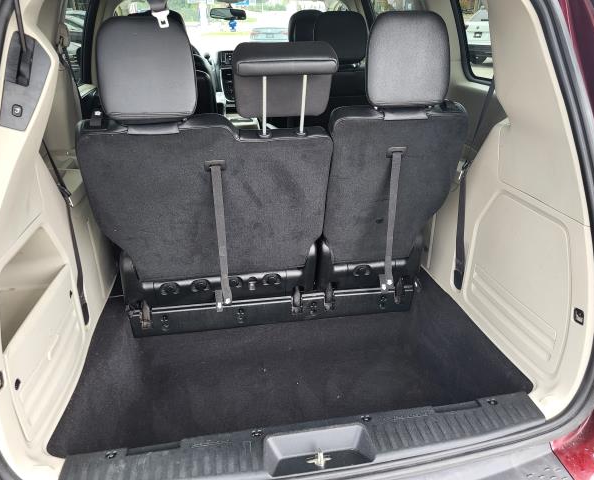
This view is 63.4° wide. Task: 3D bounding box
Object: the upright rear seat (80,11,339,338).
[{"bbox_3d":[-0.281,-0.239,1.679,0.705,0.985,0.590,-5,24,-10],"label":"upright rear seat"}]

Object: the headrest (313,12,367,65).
[{"bbox_3d":[0.187,-0.922,2.202,0.250,0.214,0.130,-5,24,-10],"label":"headrest"}]

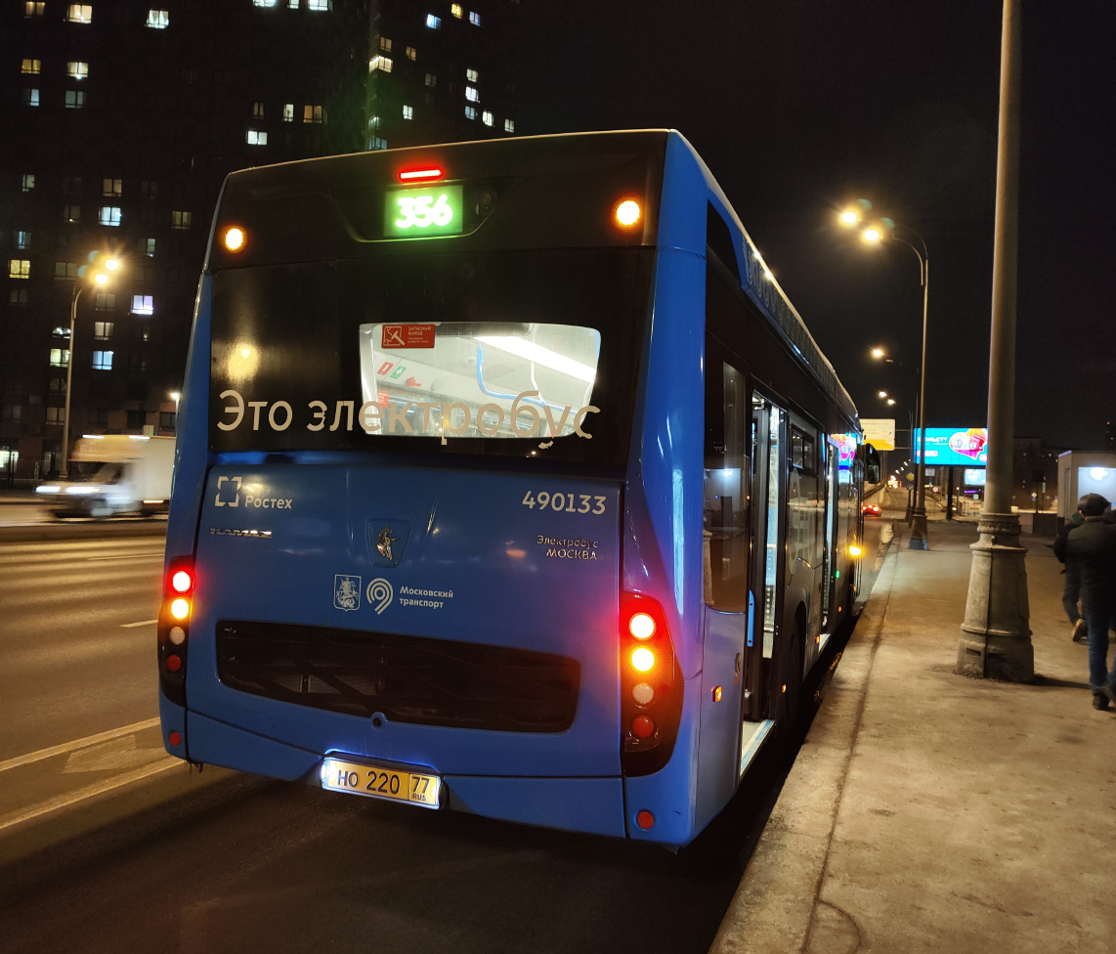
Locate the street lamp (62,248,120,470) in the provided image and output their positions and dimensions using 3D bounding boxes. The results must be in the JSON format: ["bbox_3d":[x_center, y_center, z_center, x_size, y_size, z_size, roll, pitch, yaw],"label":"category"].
[{"bbox_3d":[-23.881,-4.684,44.660,3.250,12.200,0.750,2,-1,21],"label":"street lamp"}]

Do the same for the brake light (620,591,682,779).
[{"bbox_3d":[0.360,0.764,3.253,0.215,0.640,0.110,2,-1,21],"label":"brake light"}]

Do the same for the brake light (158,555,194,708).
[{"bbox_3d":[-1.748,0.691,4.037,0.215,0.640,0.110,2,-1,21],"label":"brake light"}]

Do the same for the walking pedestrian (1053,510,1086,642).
[{"bbox_3d":[6.655,1.198,11.200,0.580,1.680,0.600,2,-1,23],"label":"walking pedestrian"}]

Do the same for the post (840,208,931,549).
[{"bbox_3d":[12.325,-3.565,32.720,2.900,12.300,2.000,2,-1,22],"label":"post"}]

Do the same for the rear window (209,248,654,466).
[{"bbox_3d":[-0.633,-0.493,3.665,2.090,0.840,0.090,2,-1,22],"label":"rear window"}]

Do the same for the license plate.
[{"bbox_3d":[-0.727,1.248,3.606,0.530,0.125,0.020,2,-1,21],"label":"license plate"}]

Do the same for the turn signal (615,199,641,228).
[{"bbox_3d":[0.272,-1.017,3.400,0.100,0.100,0.035,2,-1,21],"label":"turn signal"}]

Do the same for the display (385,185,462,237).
[{"bbox_3d":[-0.563,-1.105,3.681,0.375,0.200,0.050,2,-1,22],"label":"display"}]

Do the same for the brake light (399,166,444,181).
[{"bbox_3d":[-0.574,-1.276,3.708,0.215,0.040,0.035,2,-1,22],"label":"brake light"}]

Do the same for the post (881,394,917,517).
[{"bbox_3d":[32.244,-1.902,84.060,3.250,12.200,0.750,2,-1,21],"label":"post"}]

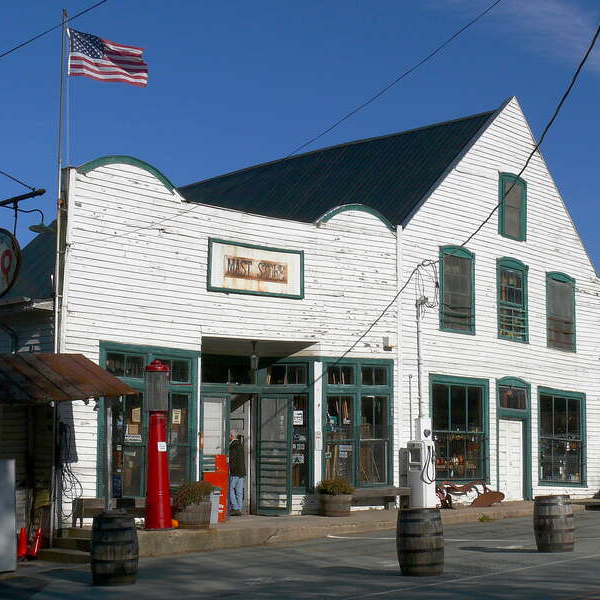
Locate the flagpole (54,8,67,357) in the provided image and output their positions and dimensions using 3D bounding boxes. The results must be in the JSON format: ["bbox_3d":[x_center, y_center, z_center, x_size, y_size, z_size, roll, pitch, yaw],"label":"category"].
[{"bbox_3d":[-4.404,-0.544,19.380,0.100,9.910,0.100,6,-9,-41],"label":"flagpole"}]

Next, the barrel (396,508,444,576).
[{"bbox_3d":[1.662,3.340,14.752,0.650,0.890,0.650,0,-7,6],"label":"barrel"}]

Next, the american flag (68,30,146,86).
[{"bbox_3d":[-3.428,-4.332,19.032,1.432,1.025,0.350,1,-8,-3],"label":"american flag"}]

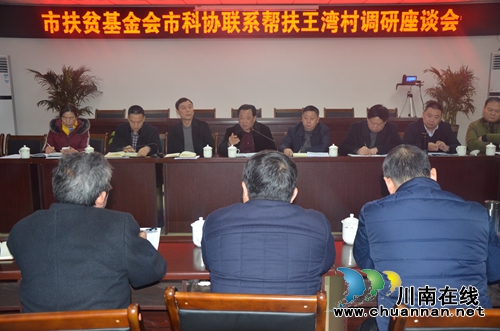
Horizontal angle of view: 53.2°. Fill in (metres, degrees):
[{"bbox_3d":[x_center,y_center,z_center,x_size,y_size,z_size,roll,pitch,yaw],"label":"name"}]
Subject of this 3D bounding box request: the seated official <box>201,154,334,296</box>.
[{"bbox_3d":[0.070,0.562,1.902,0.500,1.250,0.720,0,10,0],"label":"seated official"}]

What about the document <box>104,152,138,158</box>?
[{"bbox_3d":[-1.276,-0.104,4.952,0.340,0.025,0.240,0,9,0],"label":"document"}]

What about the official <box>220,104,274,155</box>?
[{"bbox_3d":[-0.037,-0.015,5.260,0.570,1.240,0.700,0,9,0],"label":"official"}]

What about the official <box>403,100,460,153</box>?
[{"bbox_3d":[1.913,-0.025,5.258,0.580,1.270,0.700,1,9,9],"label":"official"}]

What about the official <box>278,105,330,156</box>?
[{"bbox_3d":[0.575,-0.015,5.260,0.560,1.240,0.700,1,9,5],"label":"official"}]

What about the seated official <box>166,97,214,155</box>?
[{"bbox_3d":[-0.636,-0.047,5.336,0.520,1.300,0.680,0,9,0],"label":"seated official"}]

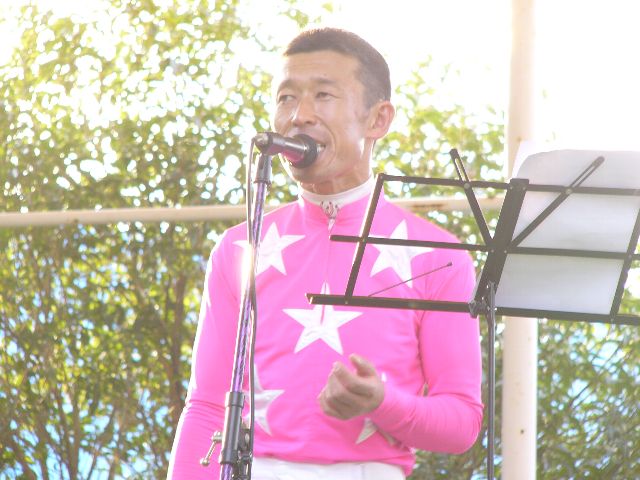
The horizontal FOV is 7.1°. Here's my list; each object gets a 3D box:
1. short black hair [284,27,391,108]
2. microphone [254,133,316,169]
[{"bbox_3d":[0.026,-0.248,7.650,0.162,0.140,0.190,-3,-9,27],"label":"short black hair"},{"bbox_3d":[-0.049,-0.134,7.500,0.052,0.052,0.165,-2,-8,26],"label":"microphone"}]

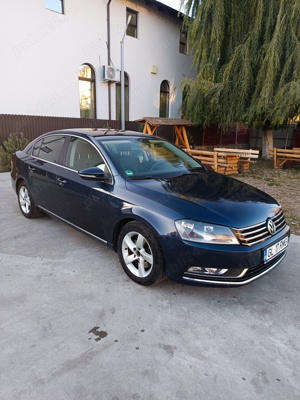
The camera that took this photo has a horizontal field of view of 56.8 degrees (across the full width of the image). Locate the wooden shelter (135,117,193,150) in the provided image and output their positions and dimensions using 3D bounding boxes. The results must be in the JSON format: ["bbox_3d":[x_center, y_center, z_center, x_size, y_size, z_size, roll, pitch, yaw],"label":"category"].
[{"bbox_3d":[0.647,-2.600,12.133,2.200,1.920,1.280,-10,18,-37],"label":"wooden shelter"}]

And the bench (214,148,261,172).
[{"bbox_3d":[3.026,-1.445,10.119,1.650,0.780,0.620,9,17,29],"label":"bench"}]

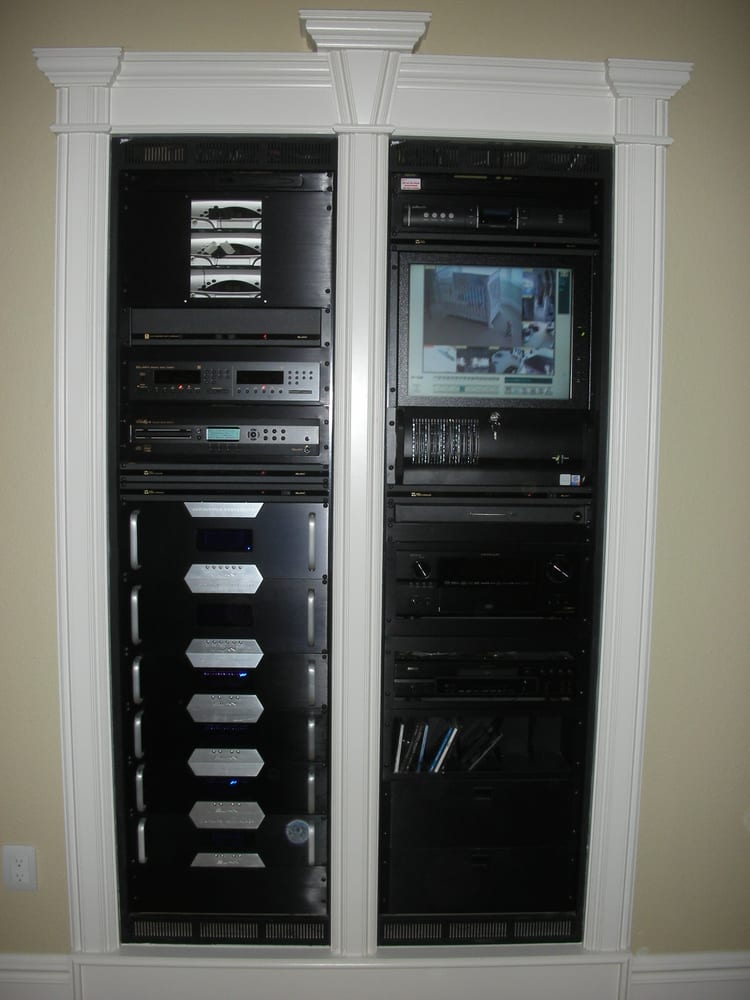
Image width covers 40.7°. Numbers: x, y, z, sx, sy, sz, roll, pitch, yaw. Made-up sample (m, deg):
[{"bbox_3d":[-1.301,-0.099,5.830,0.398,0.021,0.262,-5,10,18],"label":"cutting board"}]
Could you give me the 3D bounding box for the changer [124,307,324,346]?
[{"bbox_3d":[-0.342,-0.404,2.438,0.442,0.086,0.338,1,5,-2],"label":"changer"}]

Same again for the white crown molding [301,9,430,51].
[{"bbox_3d":[-0.021,-0.998,2.168,0.283,0.071,0.098,1,5,-2],"label":"white crown molding"}]

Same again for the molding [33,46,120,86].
[{"bbox_3d":[-0.627,-0.919,2.163,0.197,0.068,0.085,1,5,-2],"label":"molding"}]

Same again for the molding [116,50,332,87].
[{"bbox_3d":[-0.323,-0.929,2.186,0.463,0.066,0.056,1,5,-2],"label":"molding"}]

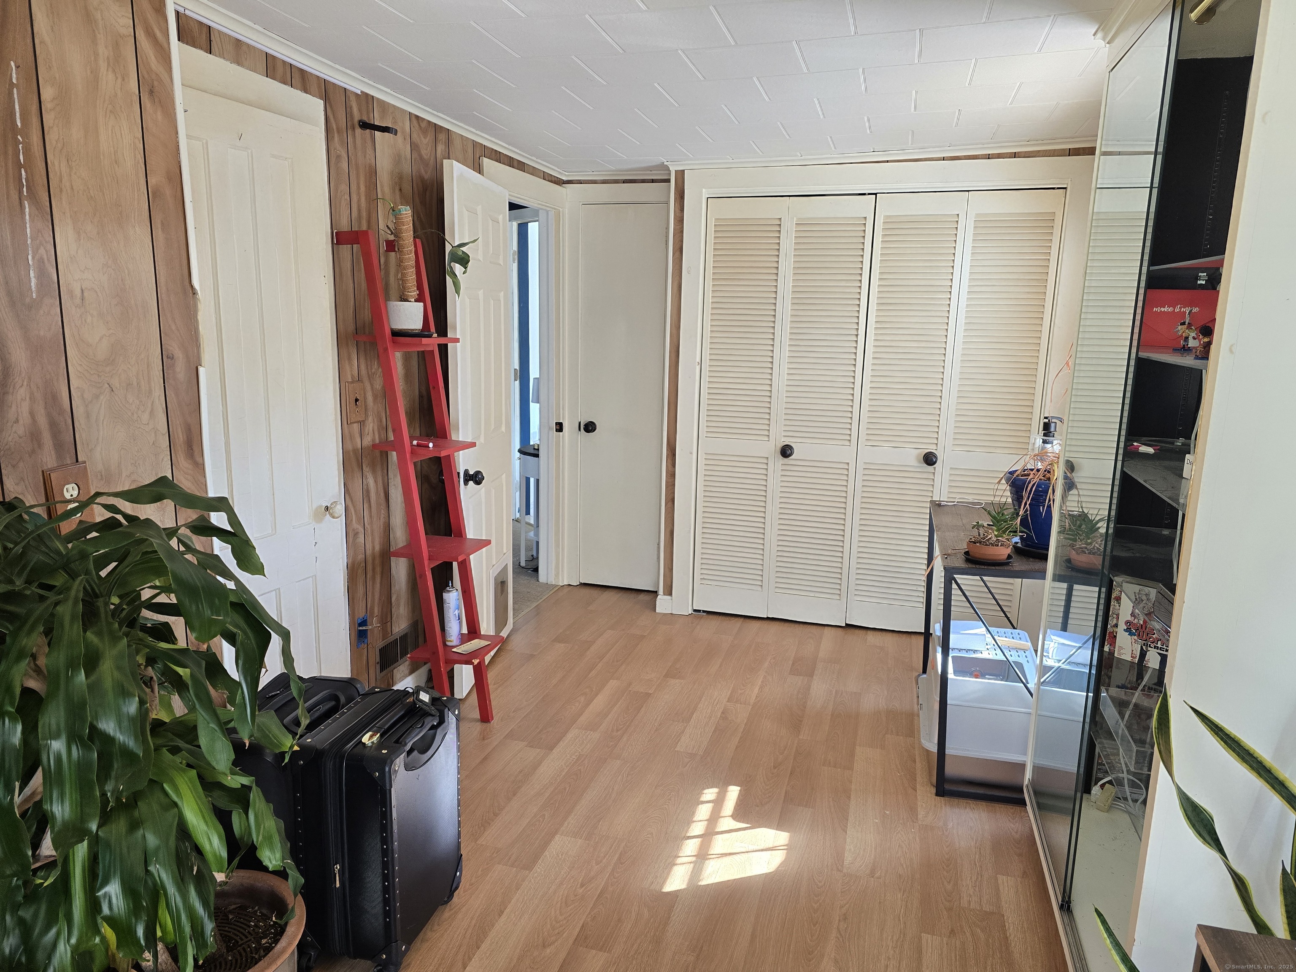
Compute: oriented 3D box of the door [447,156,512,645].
[{"bbox_3d":[-0.668,-0.218,3.475,0.045,1.955,0.779,2,11,5],"label":"door"}]

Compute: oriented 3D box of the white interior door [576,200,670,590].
[{"bbox_3d":[-0.140,-0.439,4.558,0.452,2.019,0.045,4,11,16],"label":"white interior door"}]

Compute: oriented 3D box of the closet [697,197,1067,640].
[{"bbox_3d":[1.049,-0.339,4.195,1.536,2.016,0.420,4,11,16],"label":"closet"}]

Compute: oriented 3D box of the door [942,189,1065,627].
[{"bbox_3d":[1.549,-0.268,3.866,0.382,2.010,0.040,4,11,16],"label":"door"}]

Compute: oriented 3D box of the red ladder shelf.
[{"bbox_3d":[-0.734,0.032,2.914,0.439,1.704,0.294,4,11,16],"label":"red ladder shelf"}]

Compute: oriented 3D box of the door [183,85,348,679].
[{"bbox_3d":[-1.097,-0.044,2.473,0.045,1.973,0.642,4,11,16],"label":"door"}]

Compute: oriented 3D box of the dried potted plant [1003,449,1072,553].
[{"bbox_3d":[1.272,0.031,2.724,0.264,0.367,0.264,4,11,16],"label":"dried potted plant"}]

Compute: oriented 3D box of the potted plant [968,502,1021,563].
[{"bbox_3d":[1.060,0.126,2.644,0.180,0.202,0.173,4,11,16],"label":"potted plant"}]

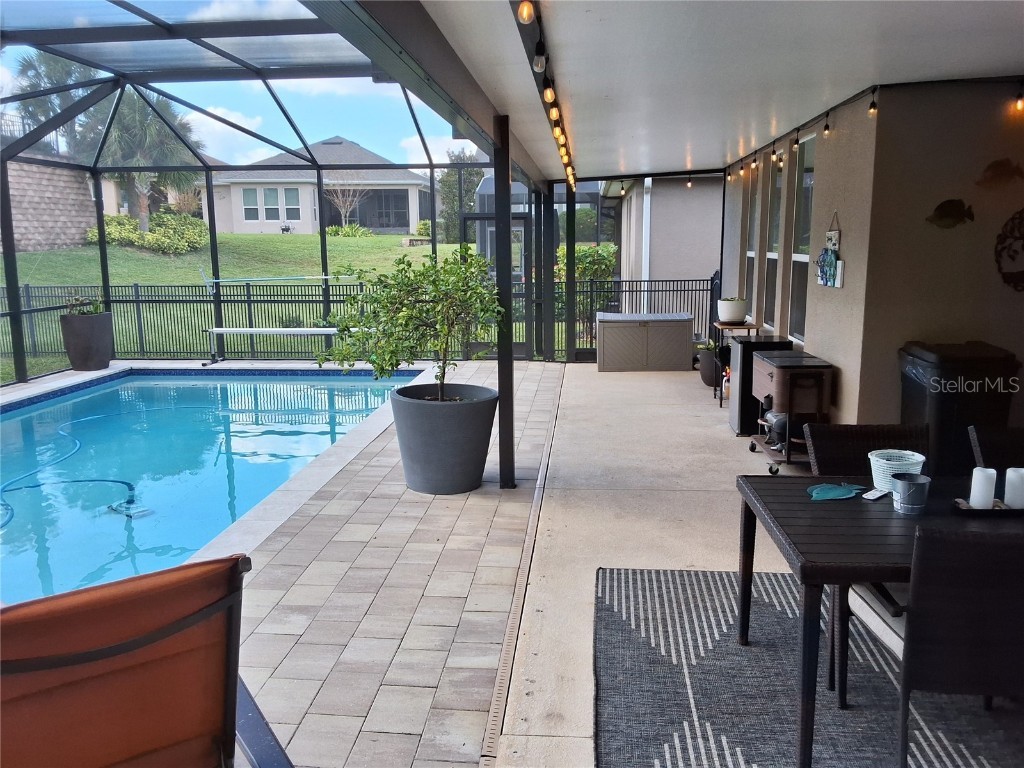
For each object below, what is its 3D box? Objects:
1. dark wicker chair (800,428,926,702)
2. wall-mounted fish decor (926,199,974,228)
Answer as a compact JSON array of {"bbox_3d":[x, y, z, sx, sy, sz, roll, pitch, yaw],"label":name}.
[{"bbox_3d":[1.498,0.674,3.313,0.550,0.910,0.630,0,10,5],"label":"dark wicker chair"},{"bbox_3d":[2.777,-1.075,5.247,0.292,0.183,0.040,0,10,5],"label":"wall-mounted fish decor"}]

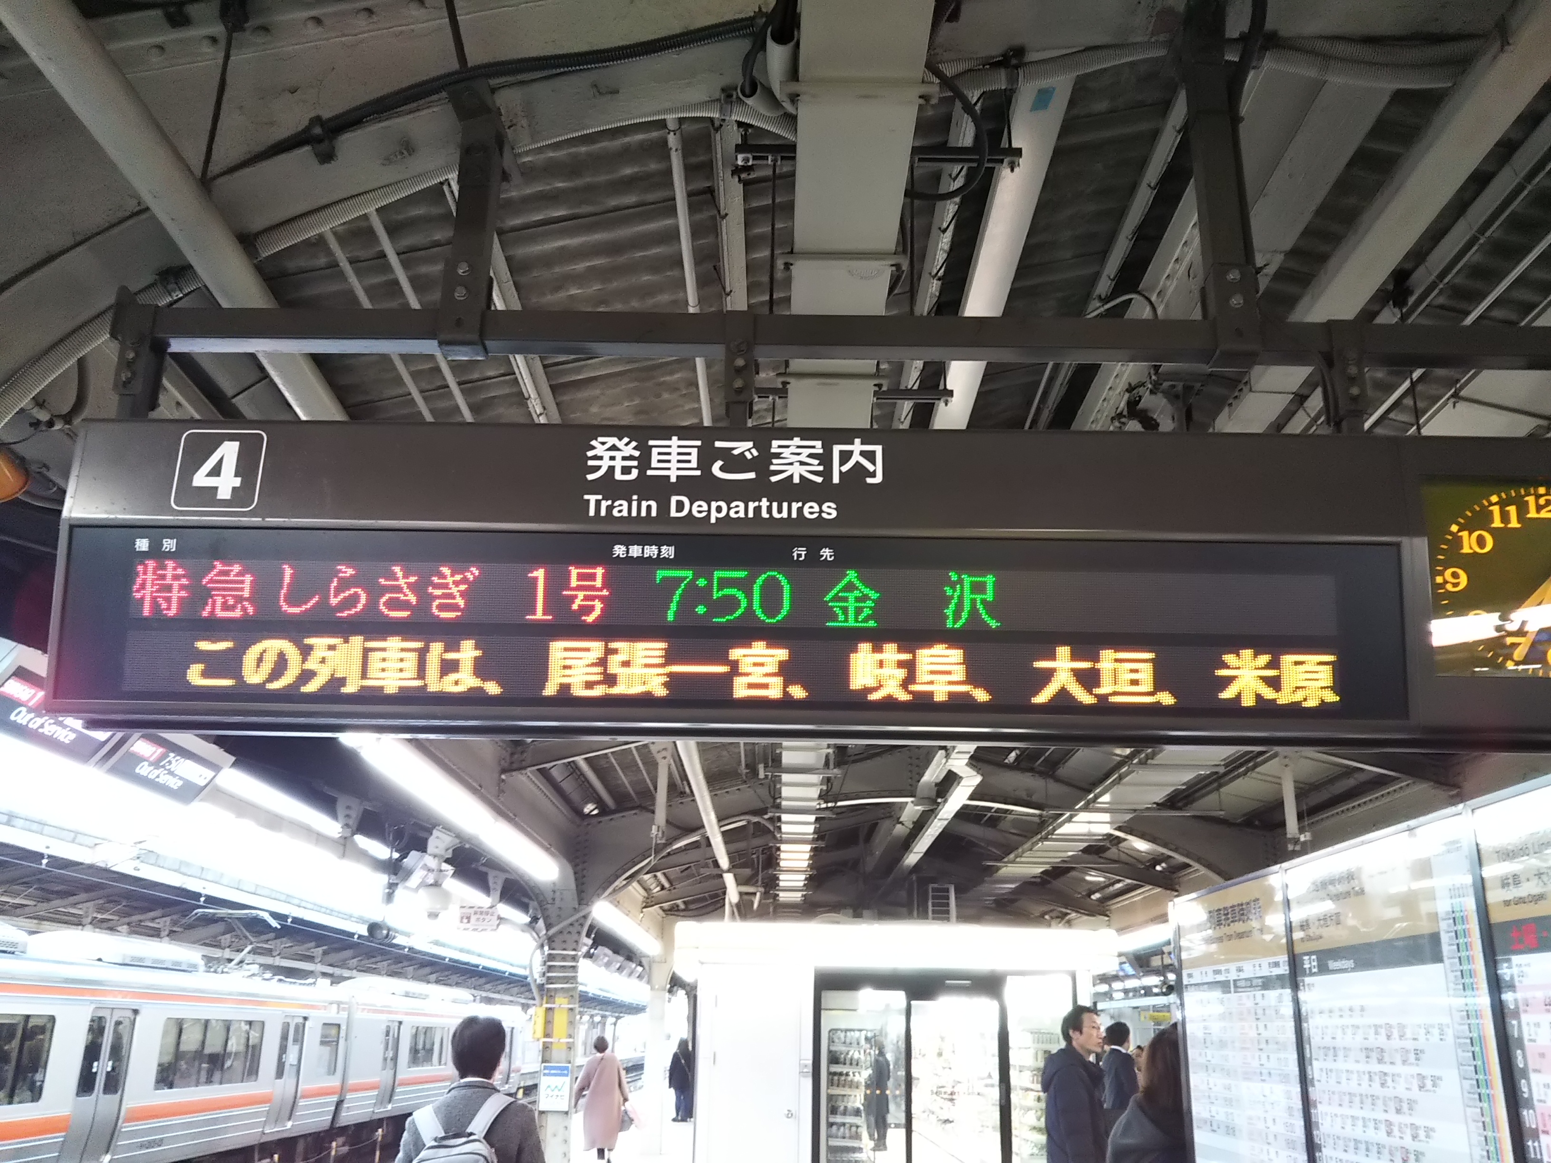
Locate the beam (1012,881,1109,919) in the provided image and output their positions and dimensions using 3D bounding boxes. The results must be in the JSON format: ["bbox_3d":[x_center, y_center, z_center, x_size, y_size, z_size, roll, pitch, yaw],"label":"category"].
[{"bbox_3d":[3.597,4.110,17.608,1.600,0.220,0.180,13,-18,4],"label":"beam"}]

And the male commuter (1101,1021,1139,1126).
[{"bbox_3d":[3.121,4.881,12.064,0.500,1.750,0.330,-9,-21,27],"label":"male commuter"}]

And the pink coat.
[{"bbox_3d":[-2.295,6.848,17.744,0.660,1.220,0.380,1,-19,0],"label":"pink coat"}]

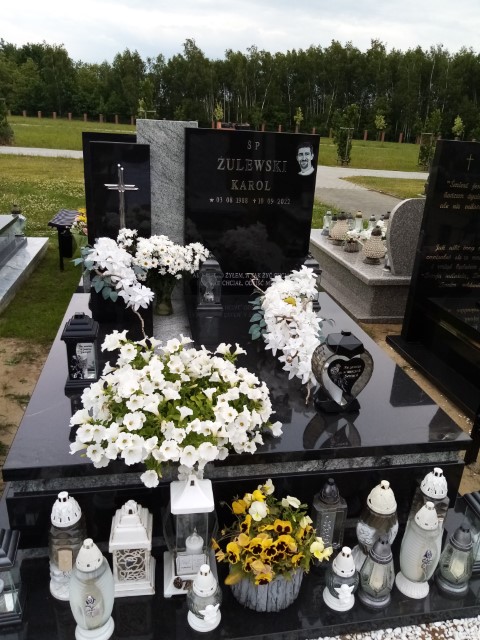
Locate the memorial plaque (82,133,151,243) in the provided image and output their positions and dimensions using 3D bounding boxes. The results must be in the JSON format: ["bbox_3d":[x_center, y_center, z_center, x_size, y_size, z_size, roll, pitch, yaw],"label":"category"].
[{"bbox_3d":[-0.713,-0.611,2.852,0.357,0.918,0.153,-1,23,-10],"label":"memorial plaque"}]

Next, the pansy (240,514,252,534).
[{"bbox_3d":[0.019,0.590,1.386,0.045,0.055,0.027,17,6,31],"label":"pansy"}]

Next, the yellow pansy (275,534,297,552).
[{"bbox_3d":[0.133,0.652,1.403,0.056,0.051,0.025,3,-3,-1],"label":"yellow pansy"}]

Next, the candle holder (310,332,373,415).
[{"bbox_3d":[0.390,0.197,1.843,0.224,0.316,0.143,4,22,1],"label":"candle holder"}]

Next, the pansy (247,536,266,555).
[{"bbox_3d":[0.046,0.629,1.342,0.055,0.052,0.025,5,-3,3],"label":"pansy"}]

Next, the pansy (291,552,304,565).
[{"bbox_3d":[0.170,0.705,1.421,0.039,0.035,0.025,-10,6,-29],"label":"pansy"}]

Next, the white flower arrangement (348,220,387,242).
[{"bbox_3d":[1.342,-0.932,5.060,0.390,0.230,0.260,3,22,0],"label":"white flower arrangement"}]

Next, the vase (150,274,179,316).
[{"bbox_3d":[-0.460,-0.164,2.927,0.160,0.245,0.160,-1,23,-11],"label":"vase"}]

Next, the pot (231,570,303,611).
[{"bbox_3d":[0.078,0.774,1.492,0.225,0.145,0.225,3,22,-1],"label":"pot"}]

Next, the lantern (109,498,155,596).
[{"bbox_3d":[-0.323,0.669,1.446,0.132,0.328,0.130,0,22,-8],"label":"lantern"}]

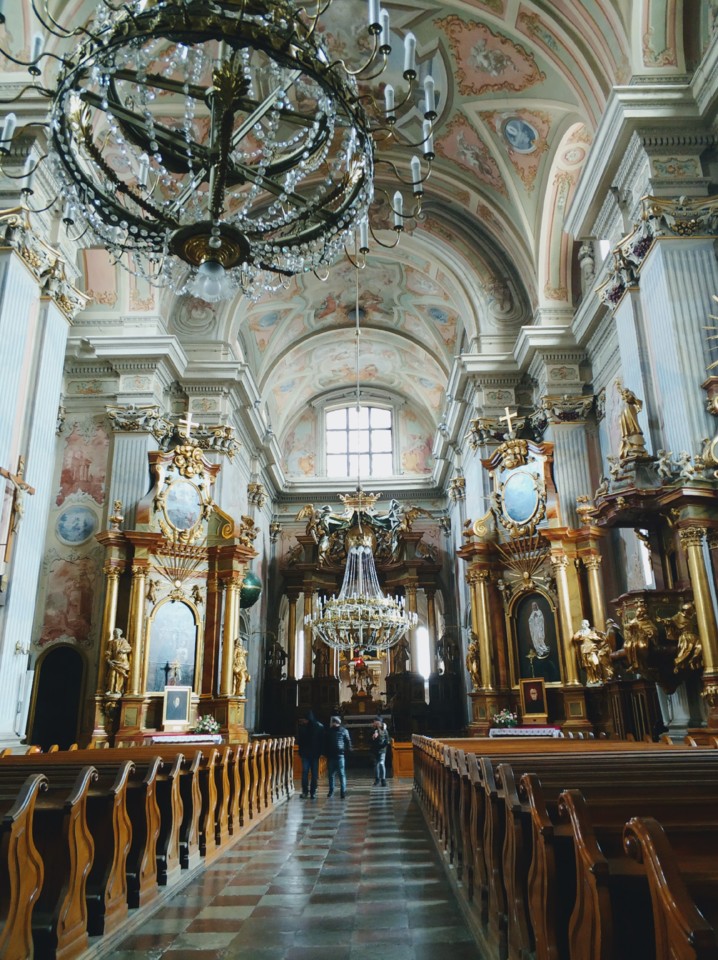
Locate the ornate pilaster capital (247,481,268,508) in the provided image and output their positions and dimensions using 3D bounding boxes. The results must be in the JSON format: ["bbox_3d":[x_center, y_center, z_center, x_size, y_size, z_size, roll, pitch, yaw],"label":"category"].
[{"bbox_3d":[-4.385,0.748,32.494,0.600,0.950,1.350,-1,-18,1],"label":"ornate pilaster capital"}]

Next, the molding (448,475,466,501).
[{"bbox_3d":[4.513,0.666,34.567,0.620,0.970,1.600,-1,-18,0],"label":"molding"}]

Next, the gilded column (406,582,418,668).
[{"bbox_3d":[2.529,6.895,35.206,0.500,4.023,0.500,-1,-18,1],"label":"gilded column"}]

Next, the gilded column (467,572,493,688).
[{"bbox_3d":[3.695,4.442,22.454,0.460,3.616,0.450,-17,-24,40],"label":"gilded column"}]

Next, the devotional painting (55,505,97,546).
[{"bbox_3d":[-9.253,1.497,24.545,1.420,1.410,0.100,-1,-18,0],"label":"devotional painting"}]

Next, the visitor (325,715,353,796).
[{"bbox_3d":[-0.477,6.353,17.209,0.550,1.780,0.400,3,-19,-10],"label":"visitor"}]

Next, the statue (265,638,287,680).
[{"bbox_3d":[-3.866,8.502,35.478,0.950,1.950,0.650,3,-19,-10],"label":"statue"}]

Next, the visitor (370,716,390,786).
[{"bbox_3d":[0.562,7.069,19.536,0.480,1.727,0.470,4,-19,-16],"label":"visitor"}]

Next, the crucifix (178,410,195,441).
[{"bbox_3d":[-5.862,-1.847,25.754,0.720,1.080,0.120,13,-23,-36],"label":"crucifix"}]

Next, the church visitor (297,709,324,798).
[{"bbox_3d":[-1.076,6.043,16.519,0.450,1.790,0.520,-17,-24,40],"label":"church visitor"}]

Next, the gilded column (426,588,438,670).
[{"bbox_3d":[3.554,7.197,36.059,0.500,3.949,0.500,-1,-18,1],"label":"gilded column"}]

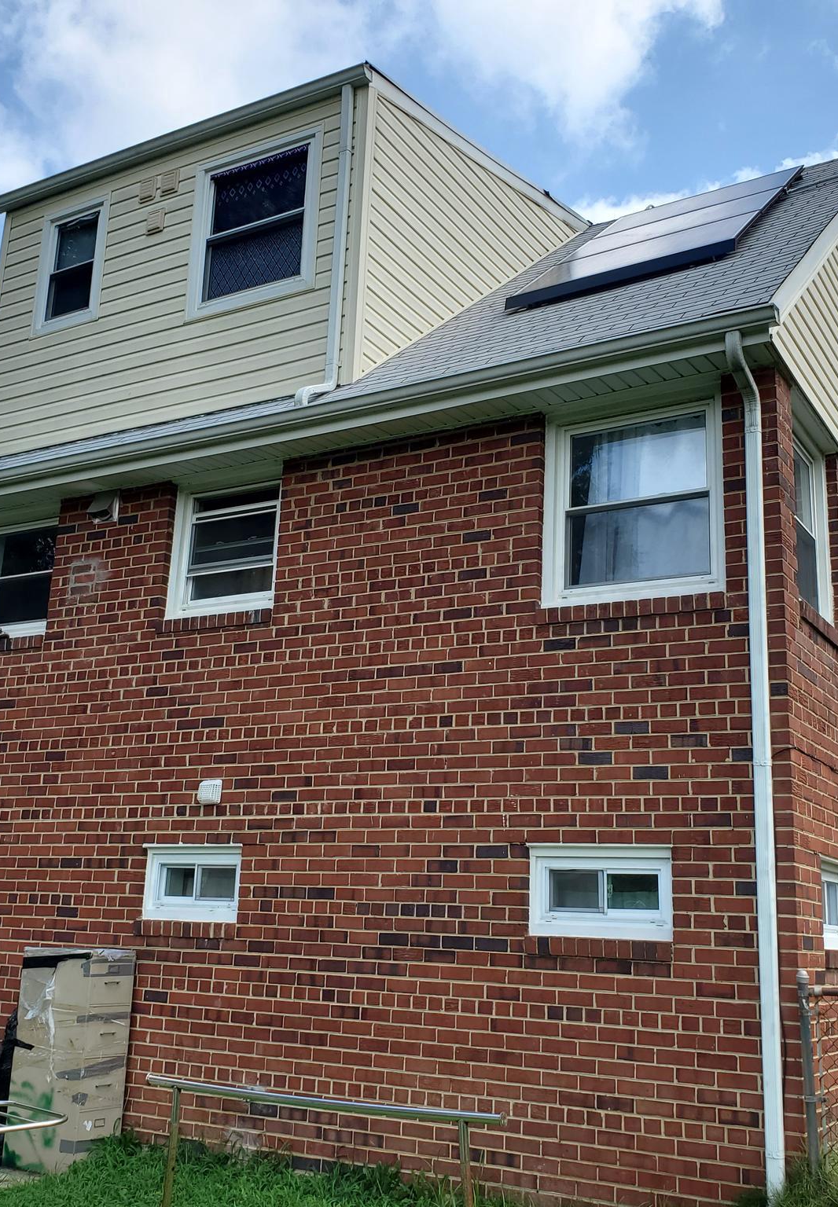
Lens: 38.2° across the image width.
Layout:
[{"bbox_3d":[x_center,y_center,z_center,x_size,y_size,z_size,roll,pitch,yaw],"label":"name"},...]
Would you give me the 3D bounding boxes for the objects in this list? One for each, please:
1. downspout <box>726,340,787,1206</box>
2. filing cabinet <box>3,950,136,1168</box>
[{"bbox_3d":[1.624,0.639,5.875,0.085,4.180,0.380,-6,-17,30],"label":"downspout"},{"bbox_3d":[-2.250,2.950,7.800,0.660,1.310,0.380,-8,-18,33],"label":"filing cabinet"}]

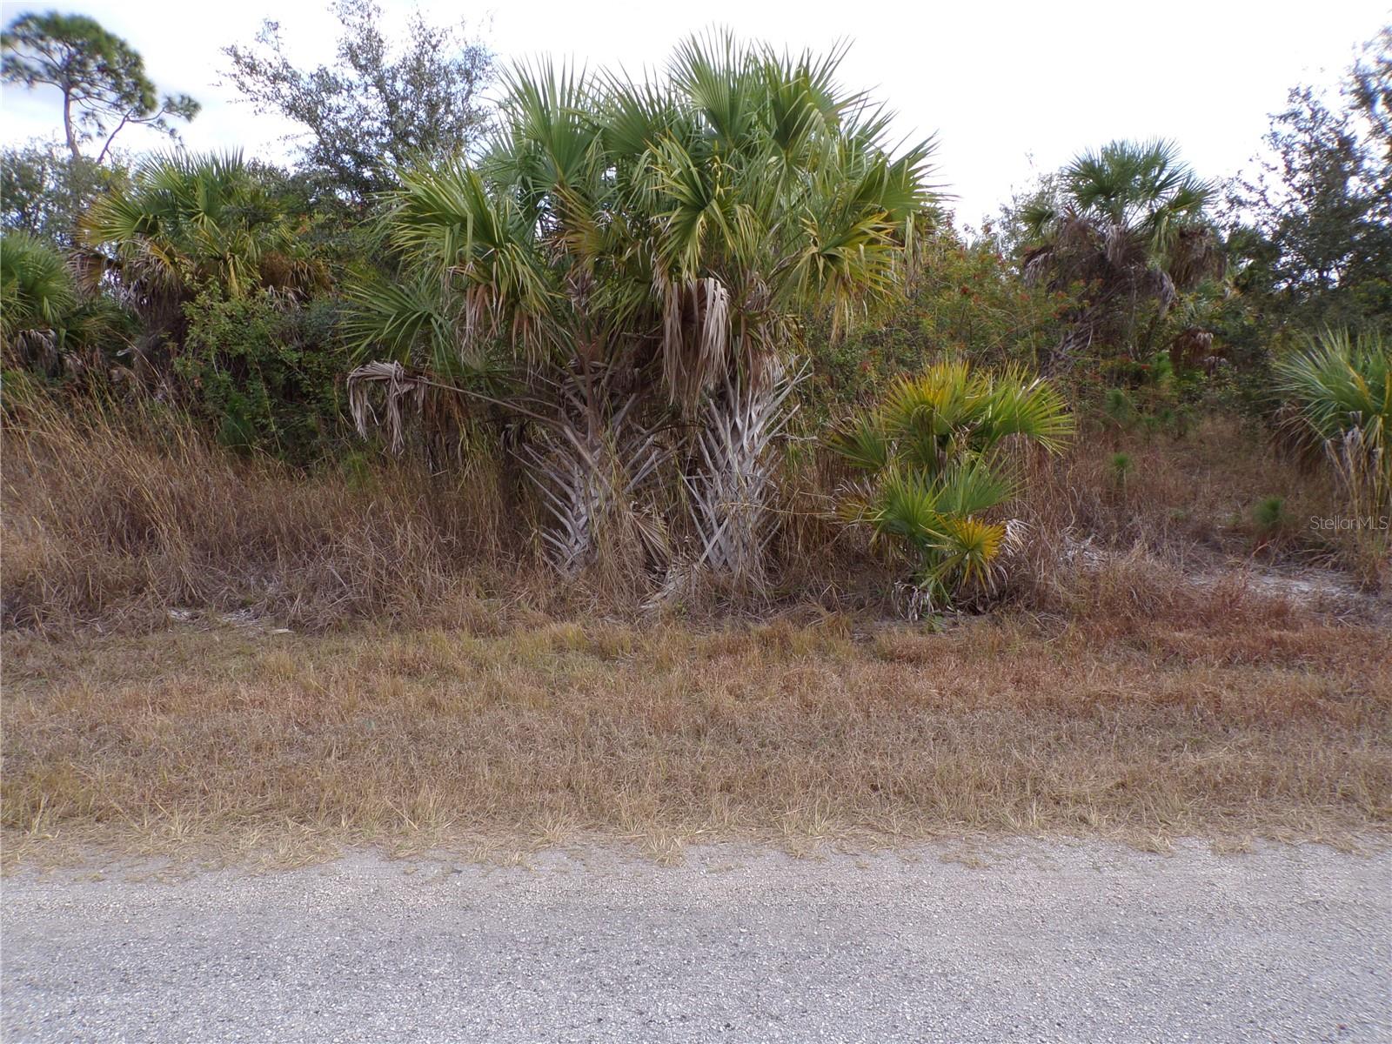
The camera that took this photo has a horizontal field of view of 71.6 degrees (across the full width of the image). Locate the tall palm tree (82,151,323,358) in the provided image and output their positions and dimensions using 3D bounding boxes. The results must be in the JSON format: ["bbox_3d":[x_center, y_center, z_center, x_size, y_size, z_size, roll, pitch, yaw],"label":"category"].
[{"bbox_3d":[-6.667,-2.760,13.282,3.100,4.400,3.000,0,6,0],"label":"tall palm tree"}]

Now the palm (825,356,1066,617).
[{"bbox_3d":[2.151,-0.305,8.214,1.900,2.060,1.700,0,6,0],"label":"palm"}]

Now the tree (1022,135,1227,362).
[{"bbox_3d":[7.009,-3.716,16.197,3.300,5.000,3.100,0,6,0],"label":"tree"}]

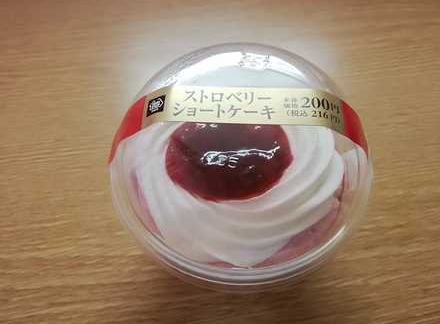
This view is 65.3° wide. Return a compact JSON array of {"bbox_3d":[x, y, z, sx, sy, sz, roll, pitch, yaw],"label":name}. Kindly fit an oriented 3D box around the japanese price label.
[{"bbox_3d":[0.008,-0.012,0.124,0.097,0.024,0.018,1,54,2],"label":"japanese price label"}]

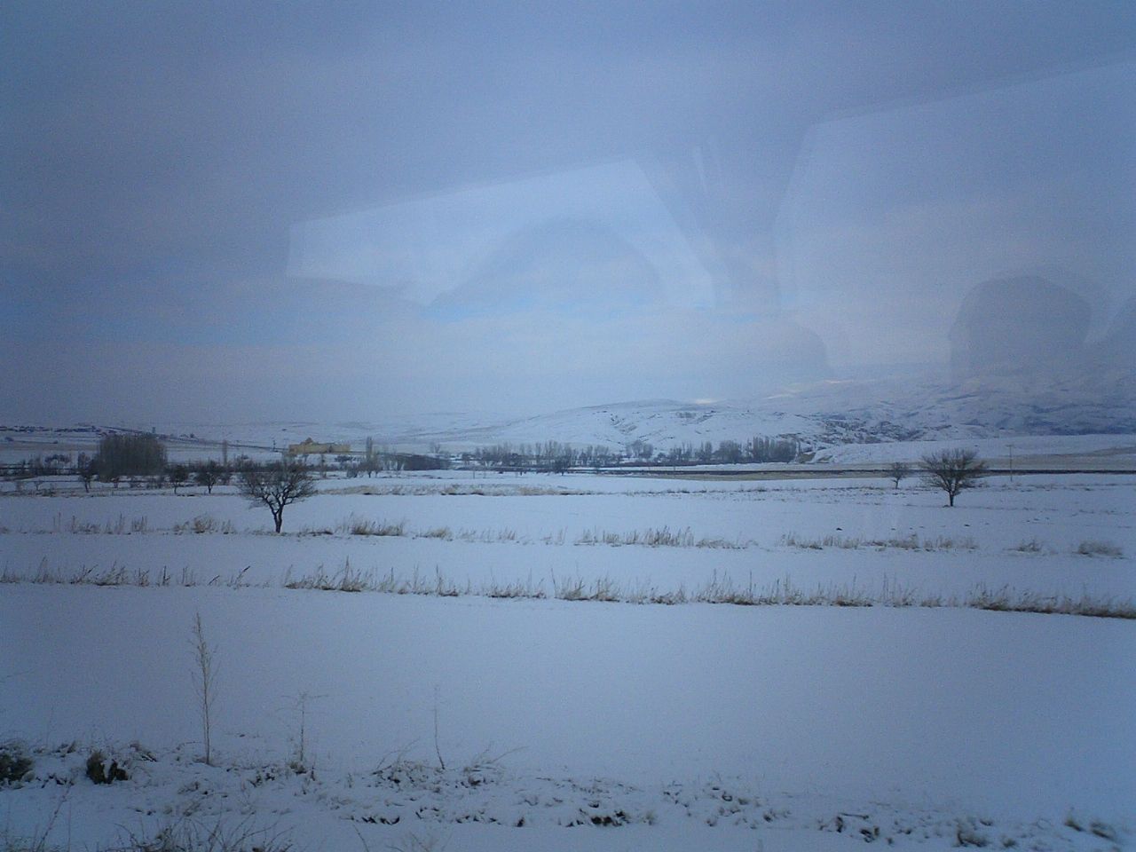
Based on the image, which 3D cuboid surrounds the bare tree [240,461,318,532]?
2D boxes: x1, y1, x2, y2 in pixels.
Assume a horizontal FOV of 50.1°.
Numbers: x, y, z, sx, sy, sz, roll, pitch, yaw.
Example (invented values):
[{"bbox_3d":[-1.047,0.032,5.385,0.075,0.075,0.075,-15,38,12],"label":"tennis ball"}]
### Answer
[{"bbox_3d":[-16.995,4.177,71.000,4.400,4.150,4.200,0,-1,-13],"label":"bare tree"}]

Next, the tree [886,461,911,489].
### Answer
[{"bbox_3d":[40.838,5.975,150.000,3.000,3.500,2.900,0,-1,15],"label":"tree"}]

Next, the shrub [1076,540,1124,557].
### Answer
[{"bbox_3d":[24.976,5.749,57.000,2.100,0.800,1.400,-1,-1,22],"label":"shrub"}]

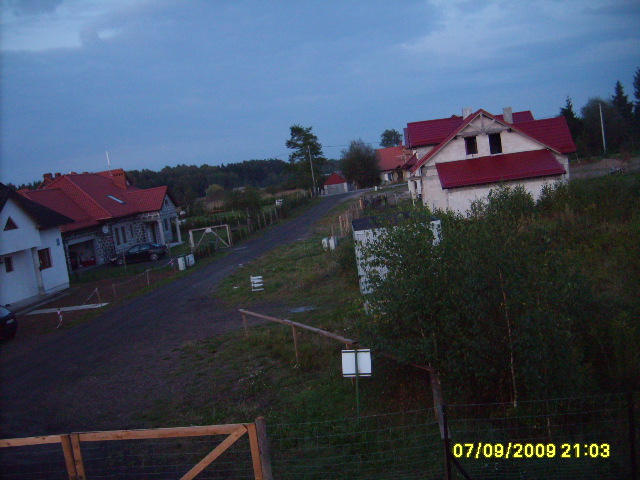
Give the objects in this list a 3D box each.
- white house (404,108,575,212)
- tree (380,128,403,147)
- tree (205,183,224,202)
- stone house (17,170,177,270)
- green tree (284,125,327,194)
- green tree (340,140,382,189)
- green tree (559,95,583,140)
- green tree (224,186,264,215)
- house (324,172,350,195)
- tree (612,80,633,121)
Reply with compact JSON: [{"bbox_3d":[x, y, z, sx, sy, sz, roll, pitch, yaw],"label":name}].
[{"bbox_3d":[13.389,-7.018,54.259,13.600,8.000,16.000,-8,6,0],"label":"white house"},{"bbox_3d":[15.902,-18.714,140.000,5.600,10.500,5.600,-8,6,0],"label":"tree"},{"bbox_3d":[-22.717,-10.385,140.000,4.600,4.600,4.600,-8,6,0],"label":"tree"},{"bbox_3d":[-20.925,-1.825,56.036,12.800,7.600,16.500,-6,6,12],"label":"stone house"},{"bbox_3d":[-2.683,-15.234,124.000,7.600,13.500,7.600,-8,6,0],"label":"green tree"},{"bbox_3d":[6.552,-12.367,106.000,6.600,8.400,6.600,-8,6,0],"label":"green tree"},{"bbox_3d":[42.752,-19.294,110.000,4.600,10.000,4.600,-8,6,0],"label":"green tree"},{"bbox_3d":[-7.566,-3.610,64.000,3.800,3.600,3.800,-8,6,0],"label":"green tree"},{"bbox_3d":[3.034,-10.482,119.000,4.300,4.000,6.000,-6,6,12],"label":"house"},{"bbox_3d":[53.173,-21.741,113.000,4.600,12.000,4.600,-8,6,0],"label":"tree"}]

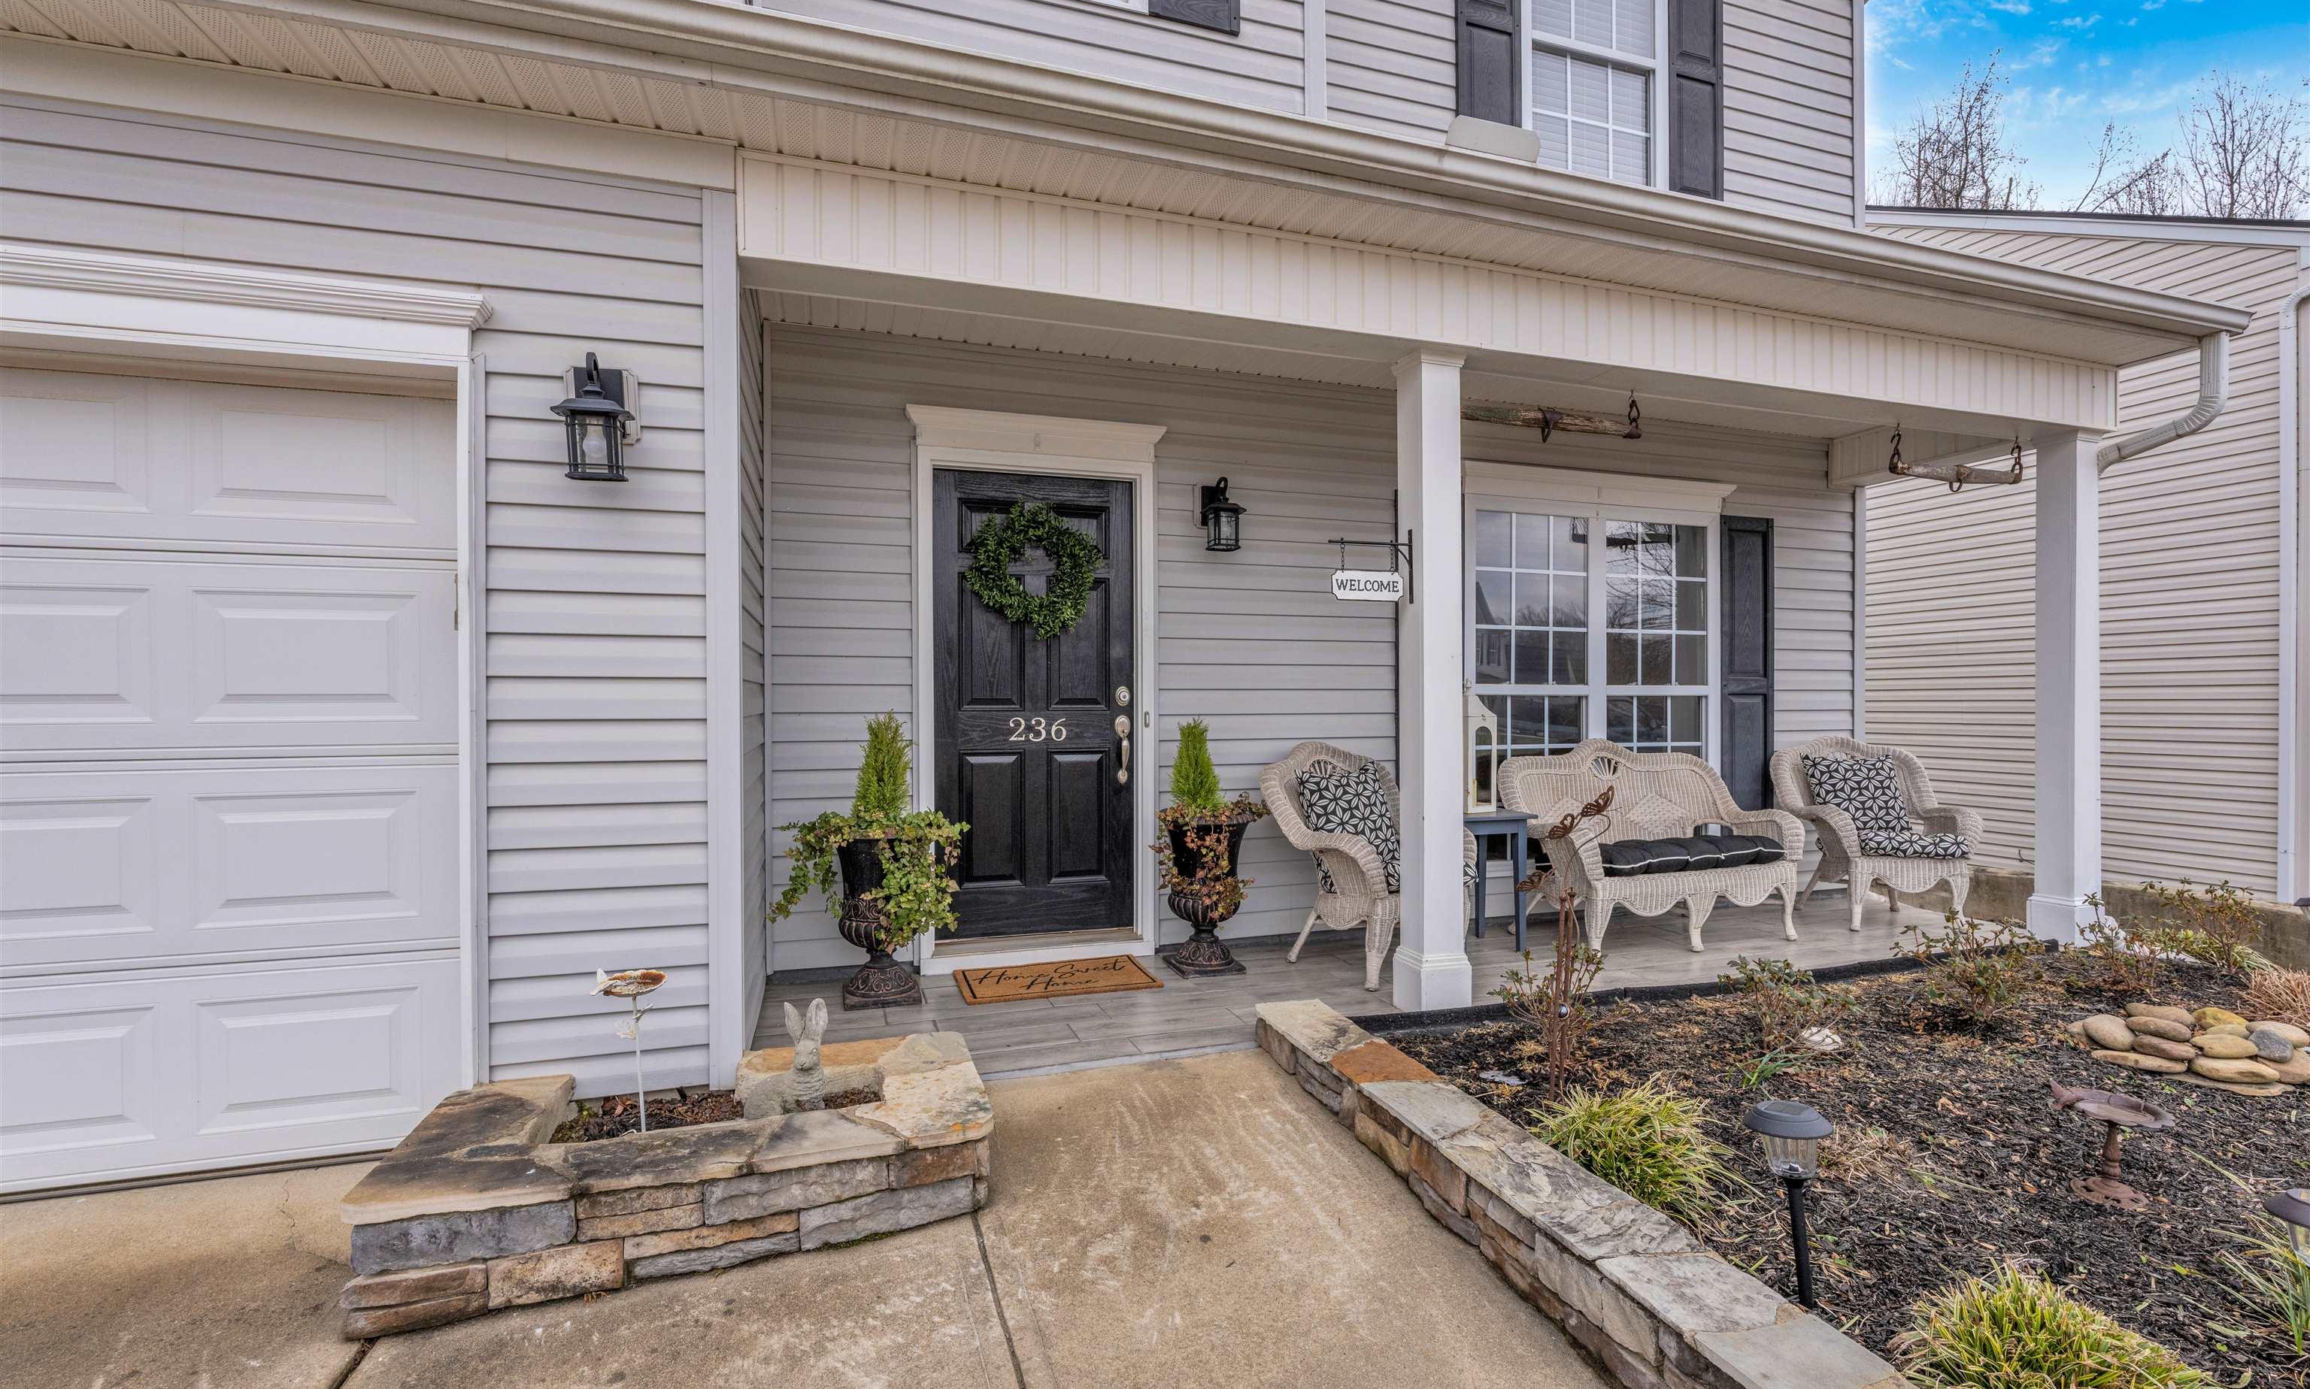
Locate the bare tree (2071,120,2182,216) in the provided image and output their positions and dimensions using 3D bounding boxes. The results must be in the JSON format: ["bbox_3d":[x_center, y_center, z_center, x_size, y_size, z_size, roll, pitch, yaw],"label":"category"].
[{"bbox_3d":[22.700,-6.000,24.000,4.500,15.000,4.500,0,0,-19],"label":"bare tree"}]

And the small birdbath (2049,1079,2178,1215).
[{"bbox_3d":[2.175,1.025,2.340,0.210,0.240,0.170,0,0,25],"label":"small birdbath"}]

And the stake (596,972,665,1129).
[{"bbox_3d":[-1.312,0.893,2.580,0.180,0.420,0.120,-3,0,0],"label":"stake"}]

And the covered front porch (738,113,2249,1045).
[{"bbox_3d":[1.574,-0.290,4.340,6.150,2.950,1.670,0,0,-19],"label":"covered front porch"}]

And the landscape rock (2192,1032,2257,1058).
[{"bbox_3d":[3.177,1.046,3.050,0.160,0.065,0.110,0,0,21],"label":"landscape rock"}]

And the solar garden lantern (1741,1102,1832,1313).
[{"bbox_3d":[1.187,0.943,1.900,0.145,0.390,0.145,-6,0,-19],"label":"solar garden lantern"}]

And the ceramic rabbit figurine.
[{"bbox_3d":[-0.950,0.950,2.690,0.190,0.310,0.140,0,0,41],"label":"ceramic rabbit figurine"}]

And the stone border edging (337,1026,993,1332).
[{"bbox_3d":[-1.099,1.143,2.572,1.320,0.255,0.690,0,0,-19],"label":"stone border edging"}]

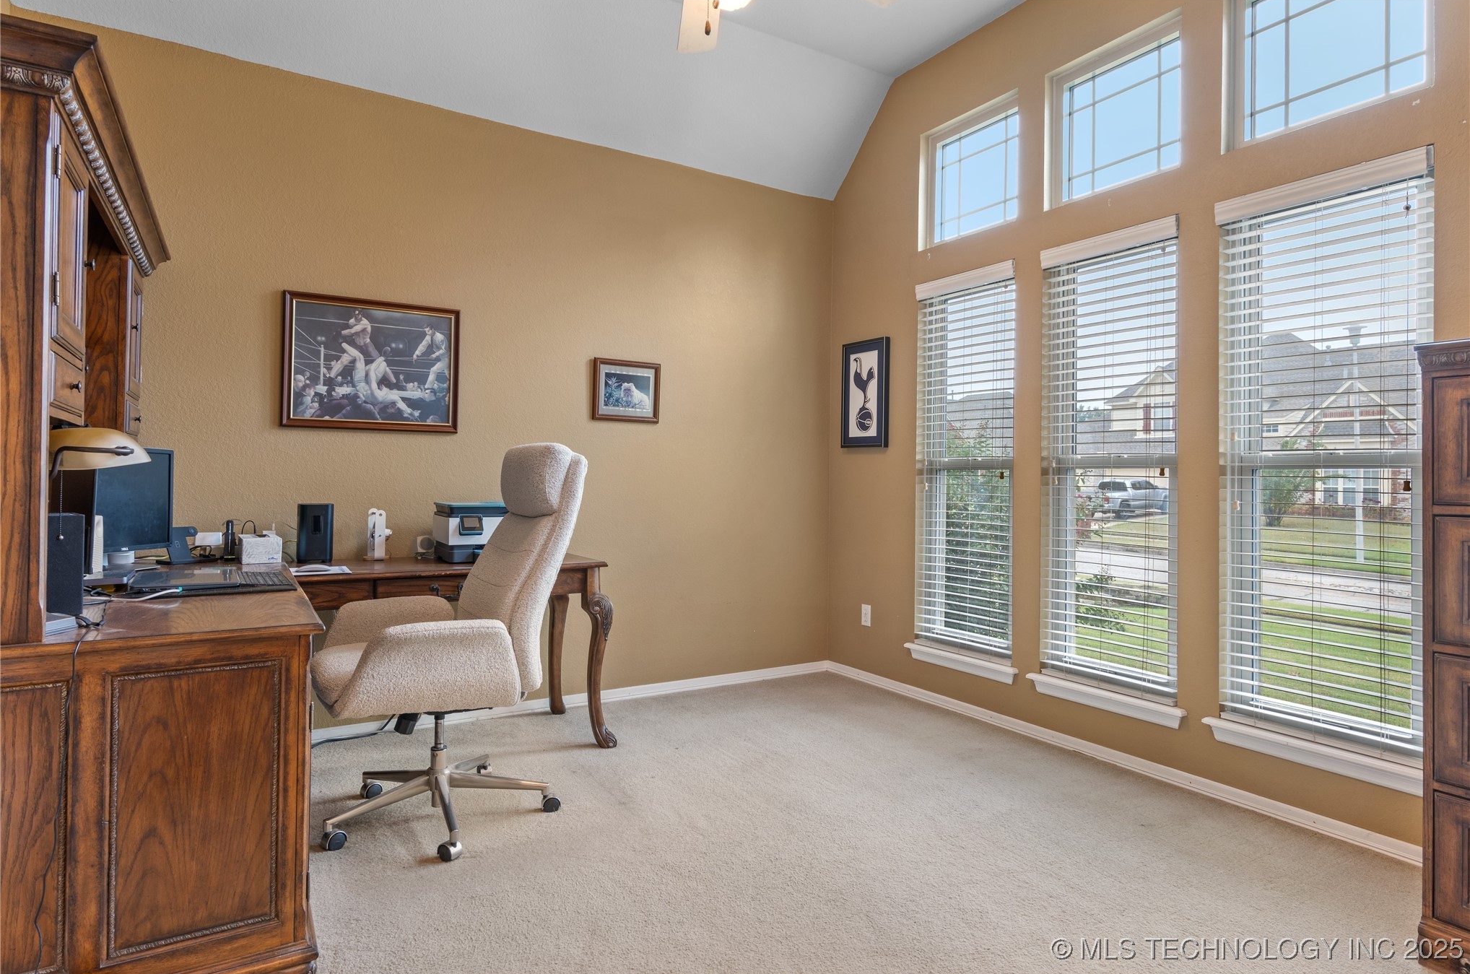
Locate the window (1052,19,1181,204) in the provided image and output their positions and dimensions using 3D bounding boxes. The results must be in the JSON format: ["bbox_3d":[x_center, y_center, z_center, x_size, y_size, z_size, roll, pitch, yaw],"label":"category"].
[{"bbox_3d":[1.539,-1.483,3.120,0.070,0.581,0.581,1,0,-31],"label":"window"}]

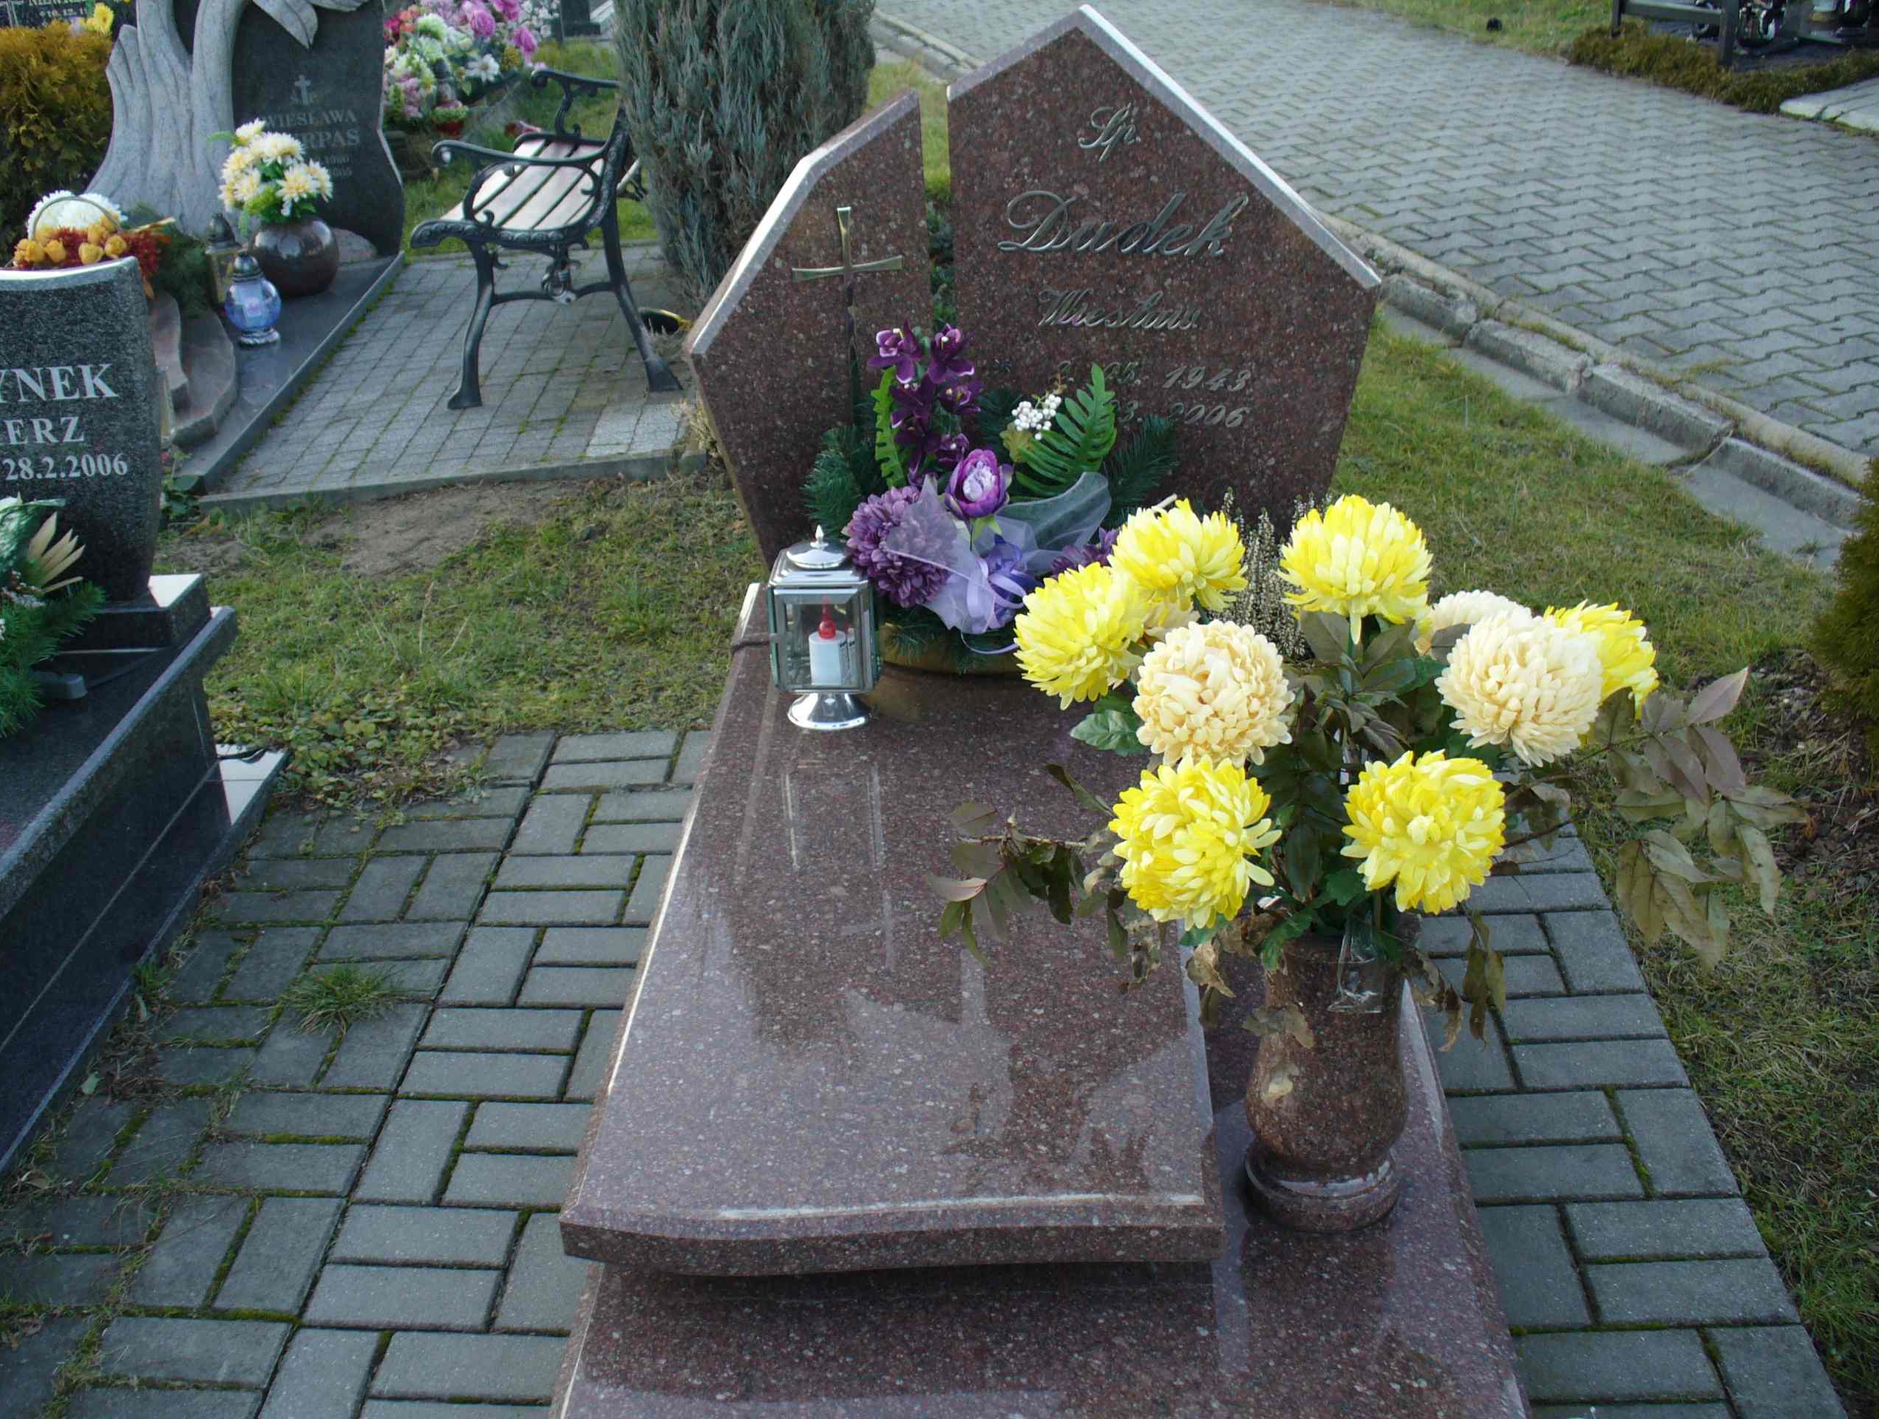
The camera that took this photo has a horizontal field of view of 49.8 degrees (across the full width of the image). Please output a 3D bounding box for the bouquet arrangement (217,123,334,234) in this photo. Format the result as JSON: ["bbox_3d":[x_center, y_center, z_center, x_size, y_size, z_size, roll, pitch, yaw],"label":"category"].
[{"bbox_3d":[-1.923,-1.536,5.858,0.320,0.330,0.290,0,26,3],"label":"bouquet arrangement"}]

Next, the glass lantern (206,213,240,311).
[{"bbox_3d":[-2.083,-1.313,5.917,0.105,0.256,0.105,0,26,3],"label":"glass lantern"}]

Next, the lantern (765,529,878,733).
[{"bbox_3d":[-0.166,-0.127,2.912,0.155,0.292,0.155,0,26,3],"label":"lantern"}]

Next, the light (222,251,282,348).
[{"bbox_3d":[-1.883,-1.131,5.542,0.148,0.250,0.148,0,26,3],"label":"light"}]

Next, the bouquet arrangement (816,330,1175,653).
[{"bbox_3d":[0.077,-0.294,2.938,0.530,0.540,0.320,0,26,3],"label":"bouquet arrangement"}]

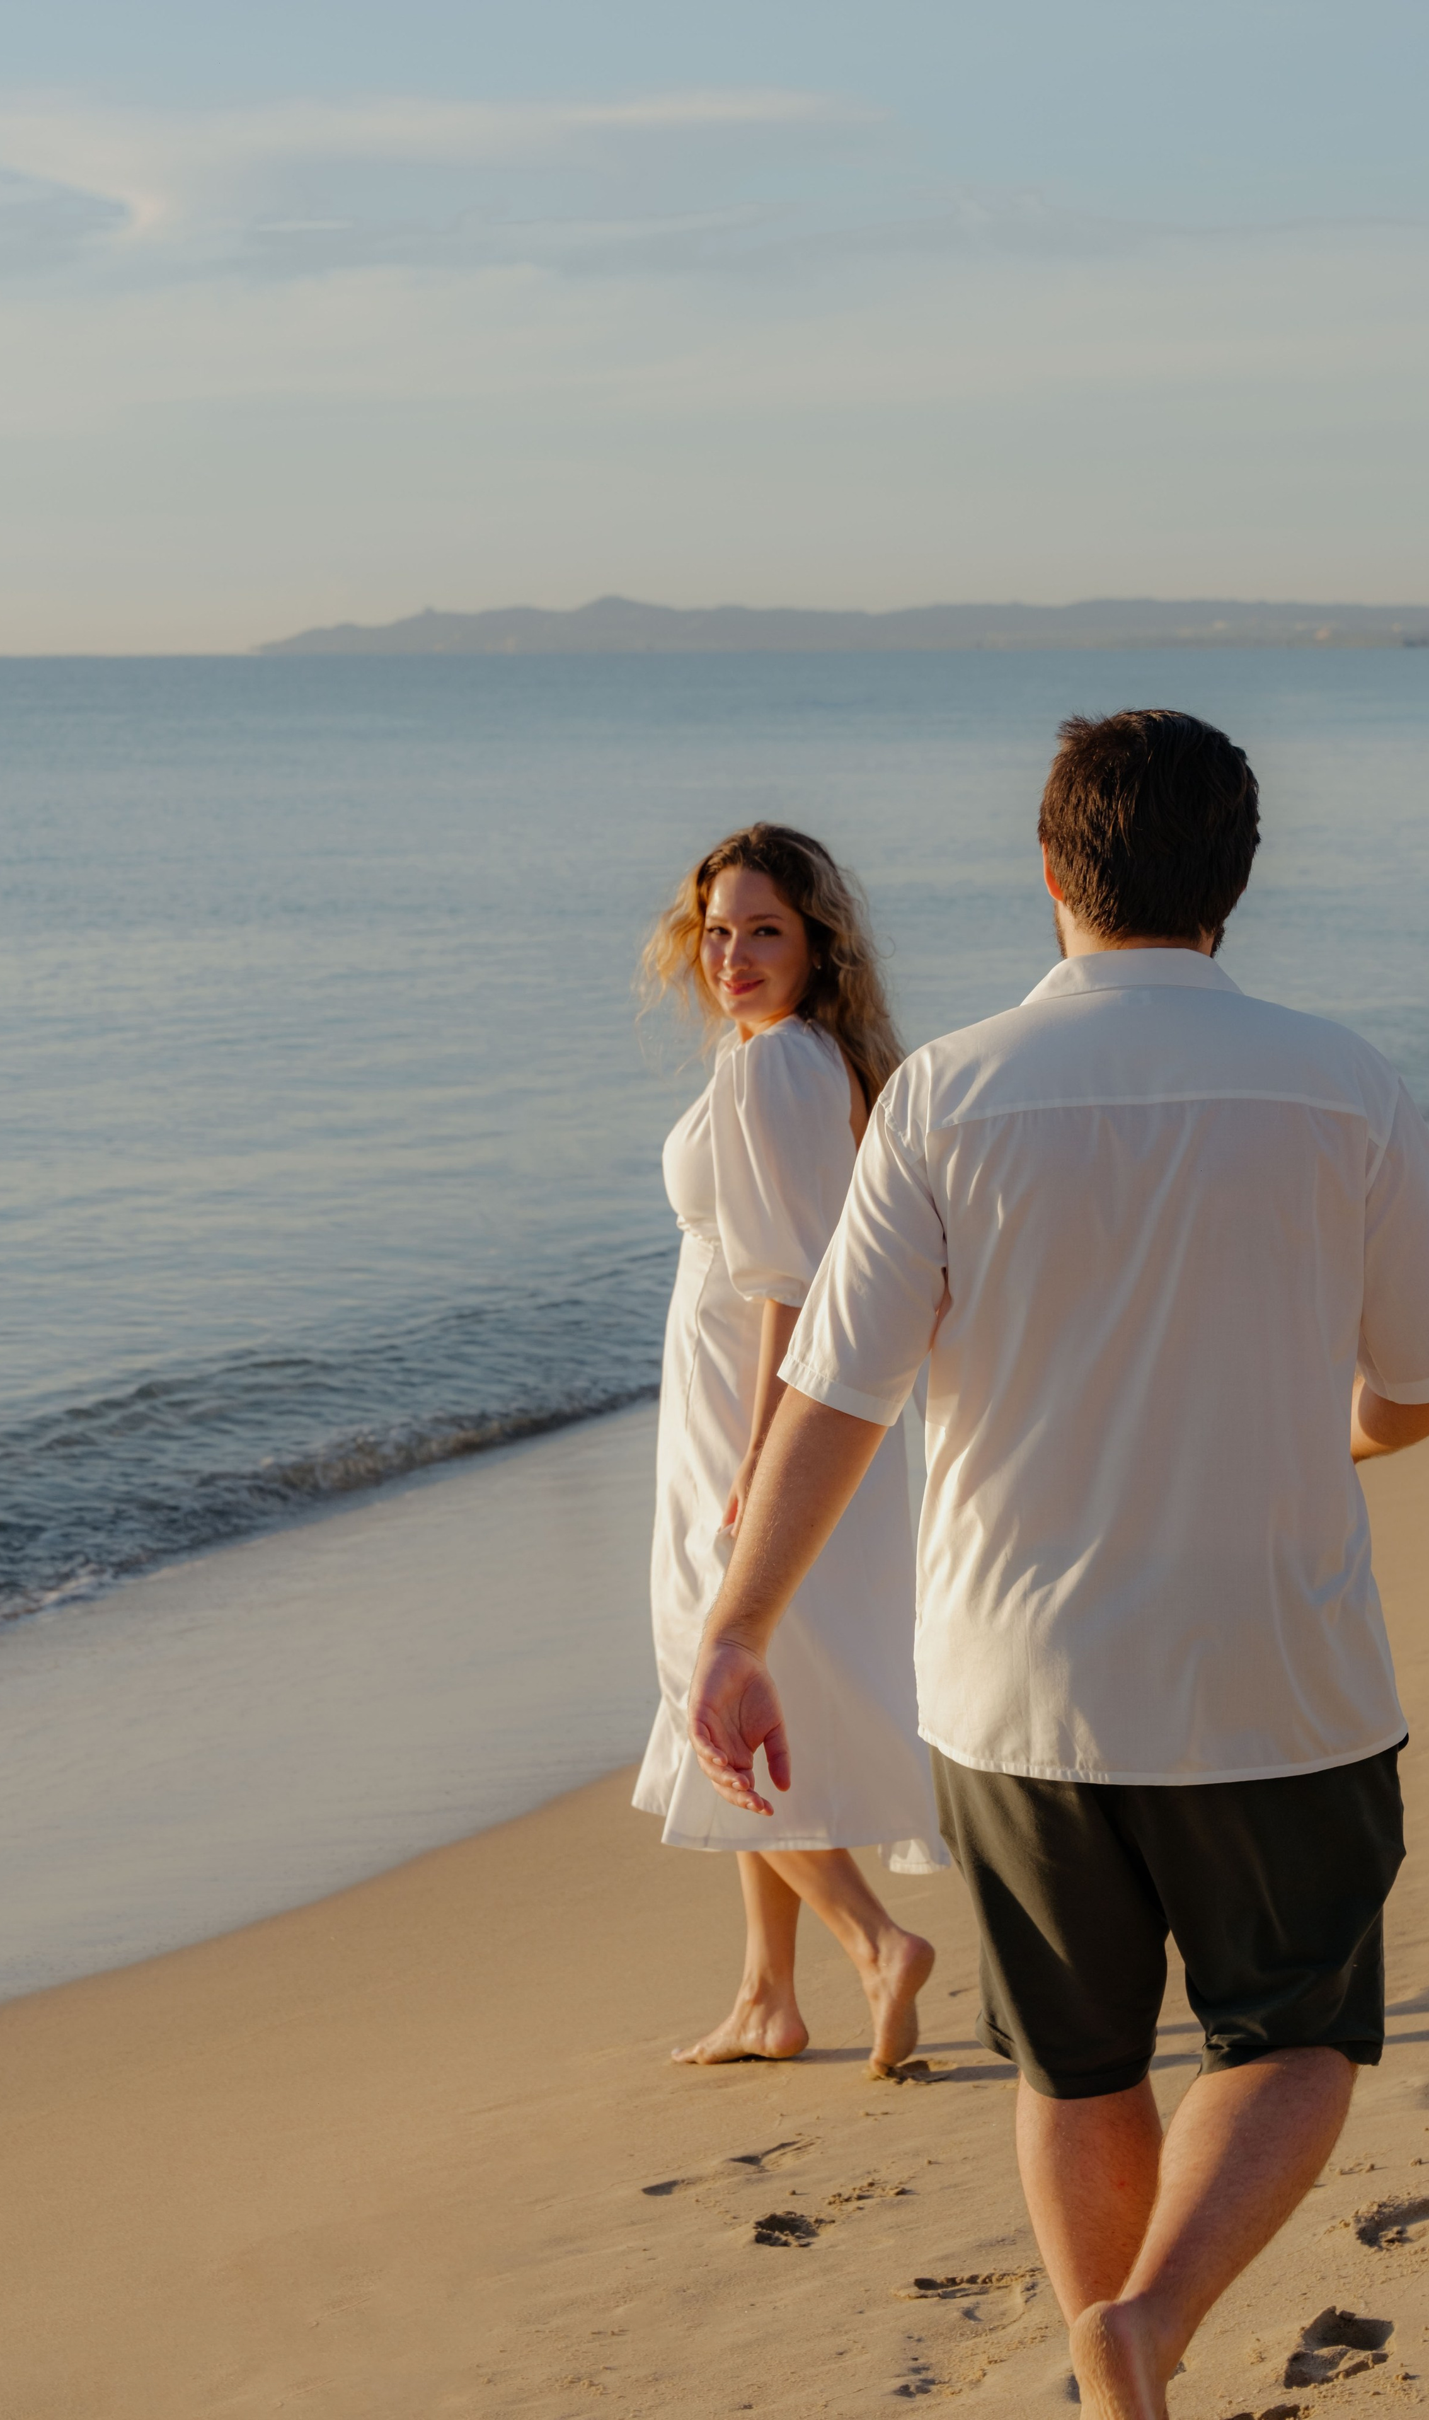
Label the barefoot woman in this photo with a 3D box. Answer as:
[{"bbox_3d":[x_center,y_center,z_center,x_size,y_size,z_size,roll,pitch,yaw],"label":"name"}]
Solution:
[{"bbox_3d":[0.100,0.313,6.486,0.404,1.615,0.480,0,6,0],"label":"barefoot woman"}]

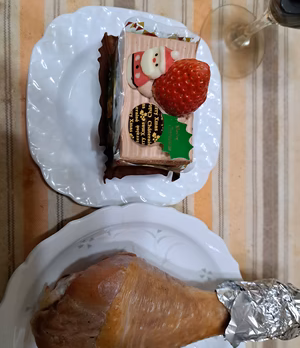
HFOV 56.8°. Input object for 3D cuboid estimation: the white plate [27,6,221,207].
[{"bbox_3d":[-0.016,-0.055,0.247,0.168,0.021,0.168,0,91,-15],"label":"white plate"}]

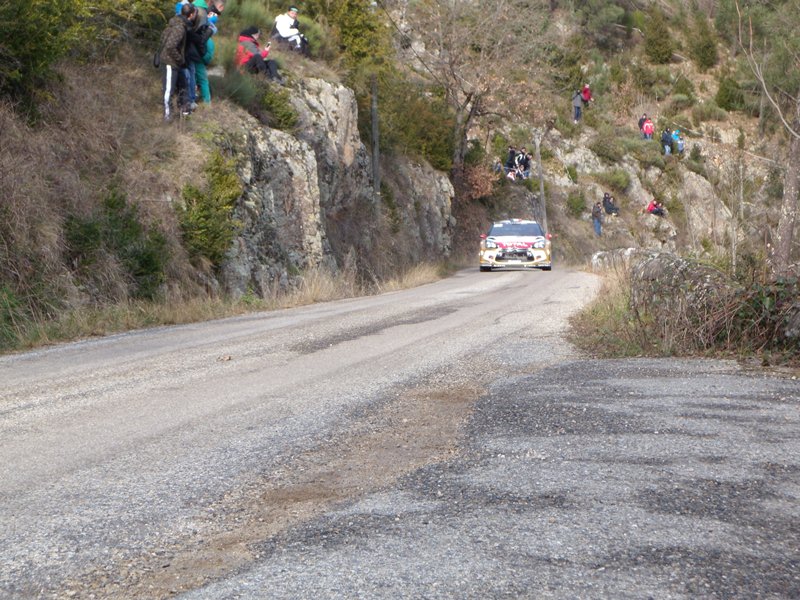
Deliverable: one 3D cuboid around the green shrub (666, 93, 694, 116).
[{"bbox_3d":[14.686,-10.272,102.000,1.550,1.250,1.400,0,2,0],"label":"green shrub"}]

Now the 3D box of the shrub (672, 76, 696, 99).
[{"bbox_3d":[16.267,-12.150,111.000,1.350,1.250,1.200,-1,2,0],"label":"shrub"}]

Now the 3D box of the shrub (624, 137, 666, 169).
[{"bbox_3d":[12.784,-7.712,101.500,2.050,1.600,1.600,-1,2,0],"label":"shrub"}]

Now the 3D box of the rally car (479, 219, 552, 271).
[{"bbox_3d":[3.080,-1.475,51.000,1.820,1.410,3.950,0,2,5],"label":"rally car"}]

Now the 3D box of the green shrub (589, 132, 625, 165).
[{"bbox_3d":[10.318,-7.570,97.000,1.800,1.550,1.600,0,2,0],"label":"green shrub"}]

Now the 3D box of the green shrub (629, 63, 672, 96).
[{"bbox_3d":[13.420,-11.813,104.000,2.300,1.800,2.000,0,2,0],"label":"green shrub"}]

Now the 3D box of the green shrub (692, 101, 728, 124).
[{"bbox_3d":[17.274,-10.431,108.000,1.950,1.300,1.600,-1,2,0],"label":"green shrub"}]

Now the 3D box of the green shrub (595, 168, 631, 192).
[{"bbox_3d":[10.508,-5.909,96.000,1.750,1.200,1.500,0,2,0],"label":"green shrub"}]

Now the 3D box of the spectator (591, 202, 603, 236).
[{"bbox_3d":[9.945,-4.051,98.000,0.550,1.730,0.450,-2,3,-37],"label":"spectator"}]

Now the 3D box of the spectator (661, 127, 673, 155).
[{"bbox_3d":[14.029,-8.183,102.000,0.600,1.720,0.450,-2,3,-23],"label":"spectator"}]

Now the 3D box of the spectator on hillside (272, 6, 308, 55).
[{"bbox_3d":[-2.256,-5.563,40.000,0.780,0.970,0.600,1,2,30],"label":"spectator on hillside"}]

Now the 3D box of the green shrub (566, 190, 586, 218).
[{"bbox_3d":[8.819,-4.772,97.000,1.000,1.400,1.000,-1,2,0],"label":"green shrub"}]

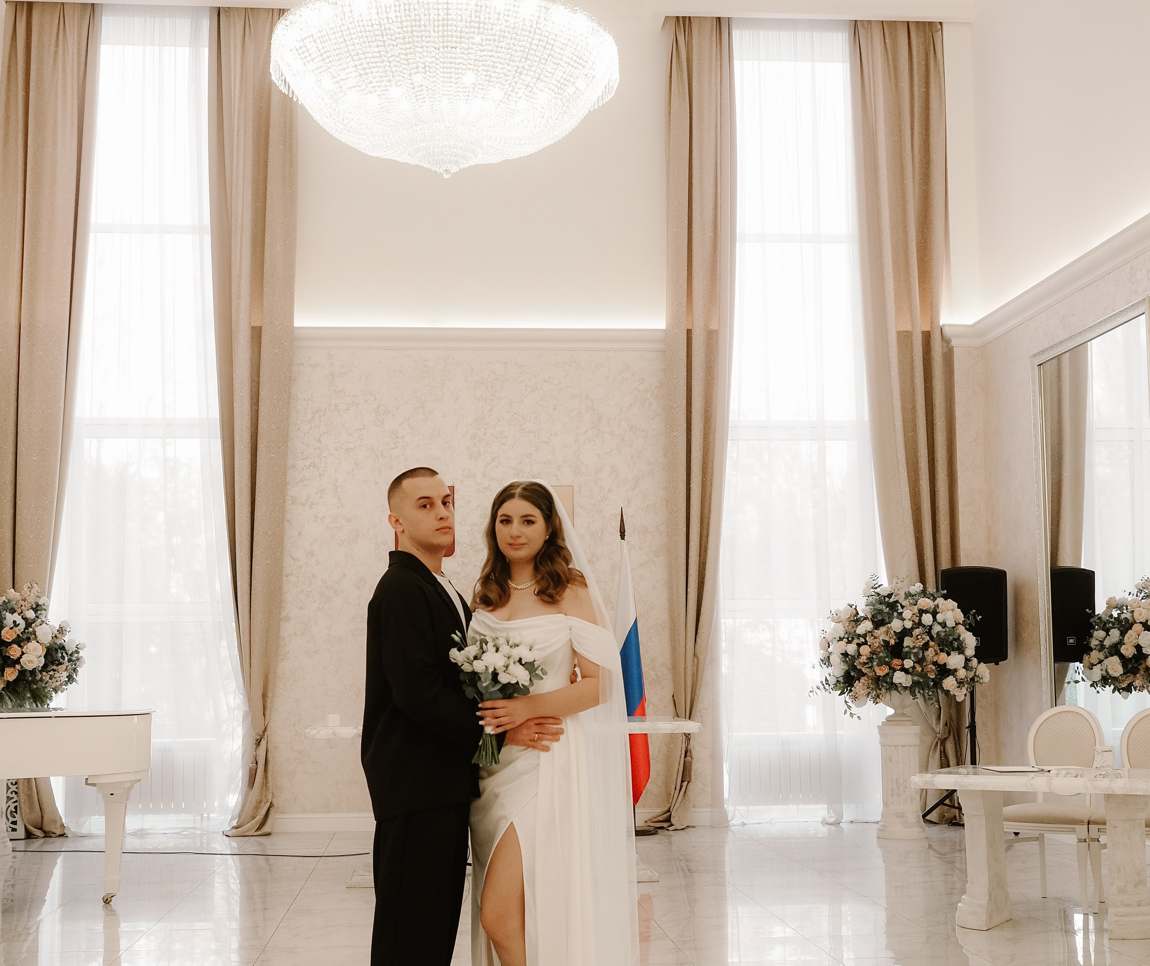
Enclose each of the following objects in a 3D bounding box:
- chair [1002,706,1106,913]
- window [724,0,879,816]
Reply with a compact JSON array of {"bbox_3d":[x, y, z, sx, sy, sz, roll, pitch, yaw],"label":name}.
[{"bbox_3d":[2.455,1.657,8.621,0.480,0.985,0.540,-5,-8,35],"label":"chair"},{"bbox_3d":[1.823,-0.572,13.669,1.380,6.560,0.220,0,-6,-5],"label":"window"}]

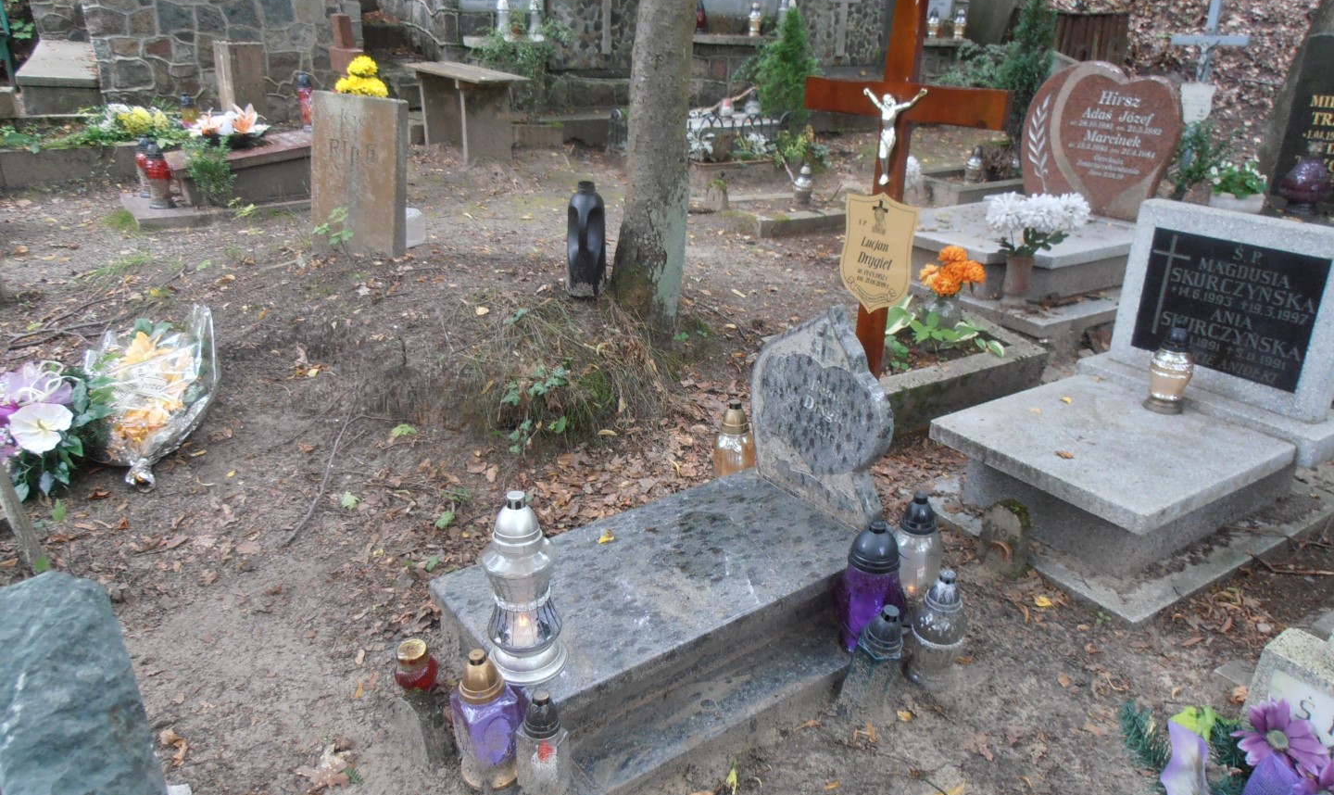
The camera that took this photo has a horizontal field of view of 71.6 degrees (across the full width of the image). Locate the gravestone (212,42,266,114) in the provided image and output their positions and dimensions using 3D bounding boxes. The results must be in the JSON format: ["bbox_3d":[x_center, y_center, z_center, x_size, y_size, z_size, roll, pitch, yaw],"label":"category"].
[{"bbox_3d":[-2.709,-2.011,5.900,0.240,0.510,0.250,-19,28,-41],"label":"gravestone"}]

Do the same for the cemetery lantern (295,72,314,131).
[{"bbox_3d":[-2.125,-1.741,5.450,0.100,0.340,0.100,-8,22,-21],"label":"cemetery lantern"}]

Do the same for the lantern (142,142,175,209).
[{"bbox_3d":[-2.554,-1.113,4.650,0.127,0.310,0.127,-11,23,-28],"label":"lantern"}]

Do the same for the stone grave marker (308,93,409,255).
[{"bbox_3d":[-1.271,-0.915,3.833,0.354,0.629,0.115,9,19,4],"label":"stone grave marker"}]

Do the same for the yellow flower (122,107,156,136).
[{"bbox_3d":[-2.859,-1.496,5.000,0.160,0.145,0.150,-10,26,-27],"label":"yellow flower"}]

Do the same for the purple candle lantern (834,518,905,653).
[{"bbox_3d":[0.438,0.393,1.984,0.145,0.293,0.145,2,23,0],"label":"purple candle lantern"}]

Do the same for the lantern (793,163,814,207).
[{"bbox_3d":[0.703,-1.087,4.721,0.108,0.200,0.108,2,23,0],"label":"lantern"}]

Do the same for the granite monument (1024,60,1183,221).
[{"bbox_3d":[2.105,-1.255,4.472,0.100,0.710,0.780,-11,23,-28],"label":"granite monument"}]

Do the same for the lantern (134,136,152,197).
[{"bbox_3d":[-2.719,-1.210,4.850,0.125,0.315,0.125,-11,24,-29],"label":"lantern"}]

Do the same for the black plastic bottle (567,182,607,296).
[{"bbox_3d":[-0.284,-0.555,3.250,0.118,0.395,0.120,7,22,17],"label":"black plastic bottle"}]

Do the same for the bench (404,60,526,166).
[{"bbox_3d":[-1.195,-1.712,5.537,0.360,0.450,1.300,-12,26,-29],"label":"bench"}]

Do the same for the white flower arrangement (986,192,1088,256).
[{"bbox_3d":[1.550,-0.730,3.870,0.410,0.240,0.270,9,22,21],"label":"white flower arrangement"}]

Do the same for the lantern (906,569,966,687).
[{"bbox_3d":[0.578,0.476,1.953,0.120,0.252,0.120,2,23,0],"label":"lantern"}]

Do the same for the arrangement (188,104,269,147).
[{"bbox_3d":[-2.203,-1.360,4.650,0.360,0.200,0.270,-8,25,-23],"label":"arrangement"}]

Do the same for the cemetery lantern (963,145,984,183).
[{"bbox_3d":[1.815,-1.373,5.450,0.115,0.215,0.115,8,22,18],"label":"cemetery lantern"}]

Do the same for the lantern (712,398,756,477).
[{"bbox_3d":[0.210,0.135,2.917,0.130,0.270,0.130,2,21,4],"label":"lantern"}]

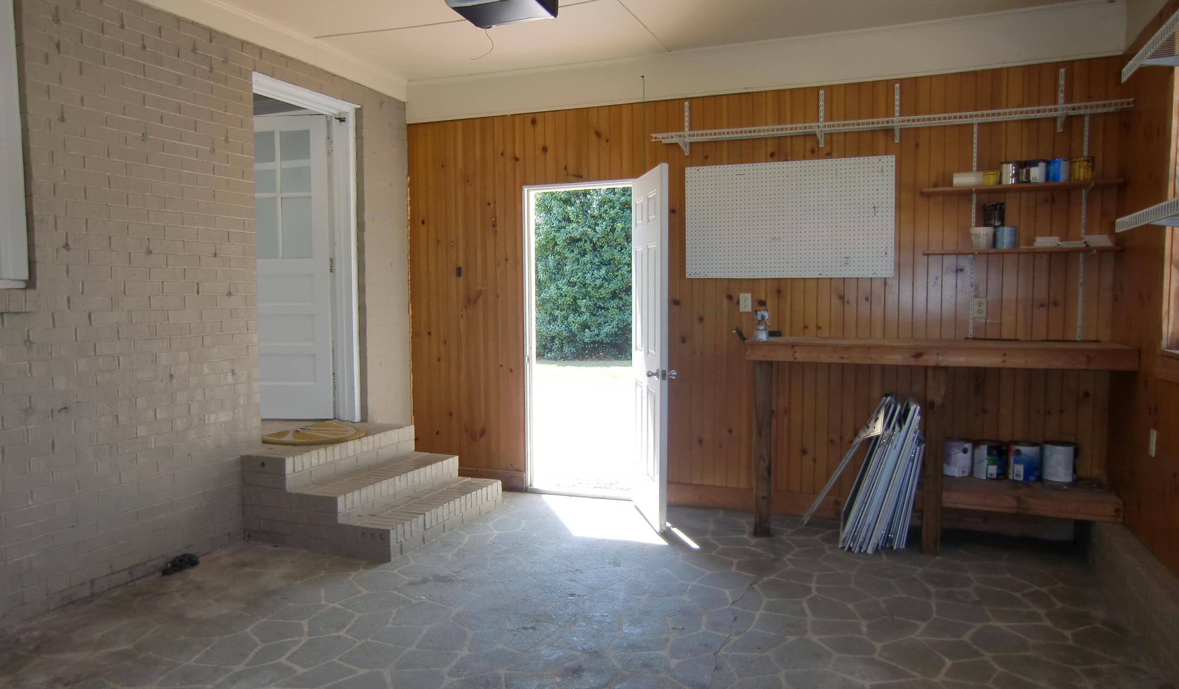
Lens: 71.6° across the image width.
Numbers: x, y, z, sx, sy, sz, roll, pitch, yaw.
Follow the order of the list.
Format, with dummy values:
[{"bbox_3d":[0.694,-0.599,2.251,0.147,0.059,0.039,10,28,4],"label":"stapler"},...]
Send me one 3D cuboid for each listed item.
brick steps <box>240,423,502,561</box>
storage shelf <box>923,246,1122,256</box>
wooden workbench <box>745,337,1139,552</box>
[{"bbox_3d":[-1.241,0.823,4.899,0.972,0.476,1.205,1,4,22],"label":"brick steps"},{"bbox_3d":[2.248,-0.489,4.308,0.905,0.019,0.230,1,4,22],"label":"storage shelf"},{"bbox_3d":[1.787,0.529,4.375,1.800,1.087,0.577,1,4,22],"label":"wooden workbench"}]

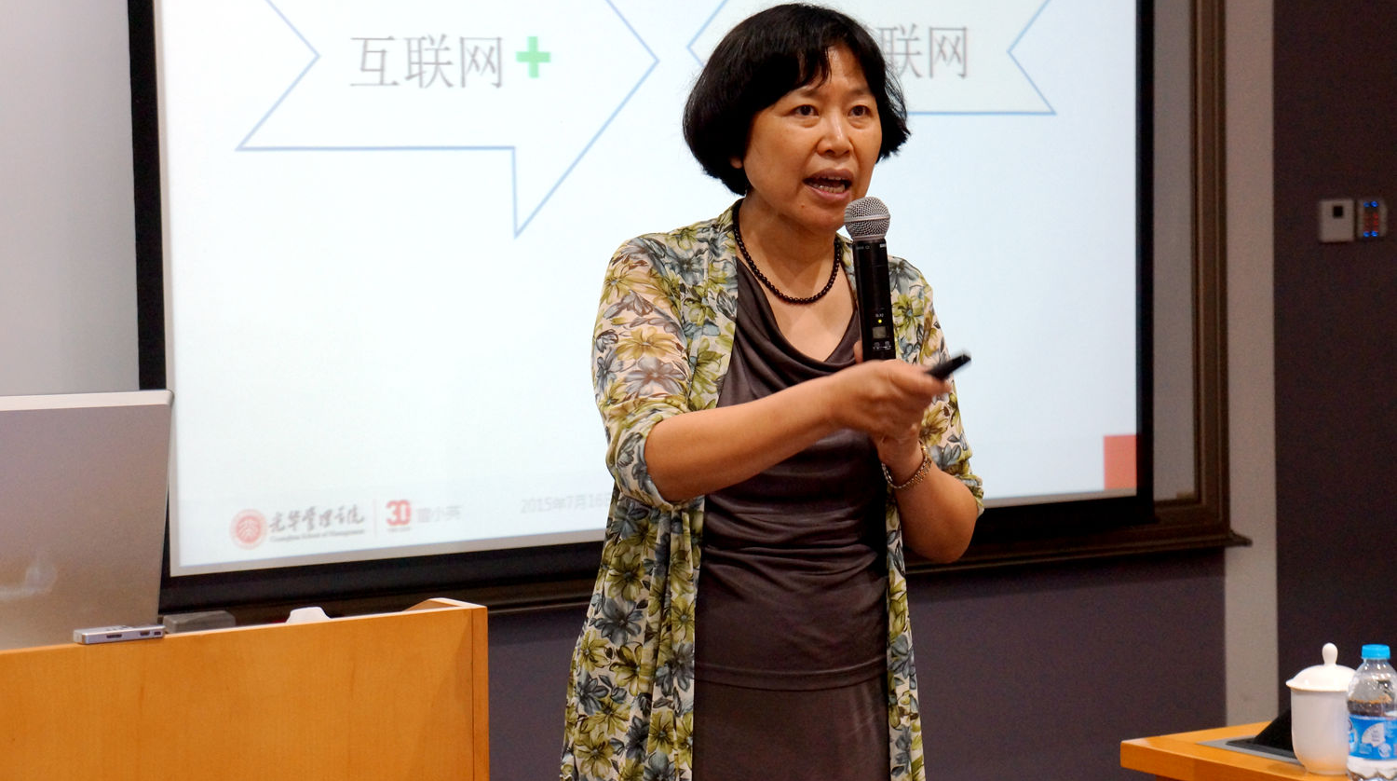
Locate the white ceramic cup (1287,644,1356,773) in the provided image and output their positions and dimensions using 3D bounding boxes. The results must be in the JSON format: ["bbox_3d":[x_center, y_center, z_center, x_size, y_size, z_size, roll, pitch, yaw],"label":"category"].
[{"bbox_3d":[0.700,0.350,3.520,0.100,0.144,0.102,0,4,11],"label":"white ceramic cup"}]

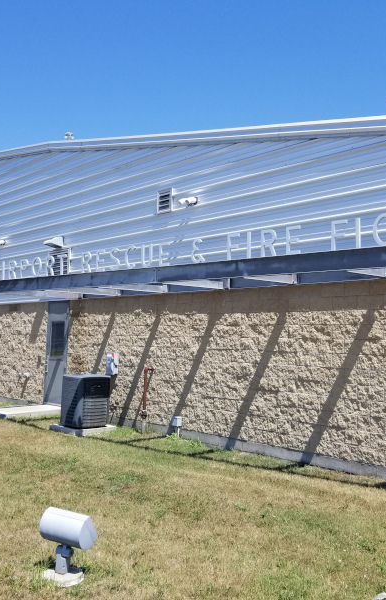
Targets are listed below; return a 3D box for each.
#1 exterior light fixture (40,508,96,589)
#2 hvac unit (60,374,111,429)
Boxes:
[{"bbox_3d":[-0.920,1.796,4.396,0.390,0.490,0.290,-2,-5,35],"label":"exterior light fixture"},{"bbox_3d":[-2.012,1.873,11.280,0.680,0.930,0.680,-2,-5,40],"label":"hvac unit"}]

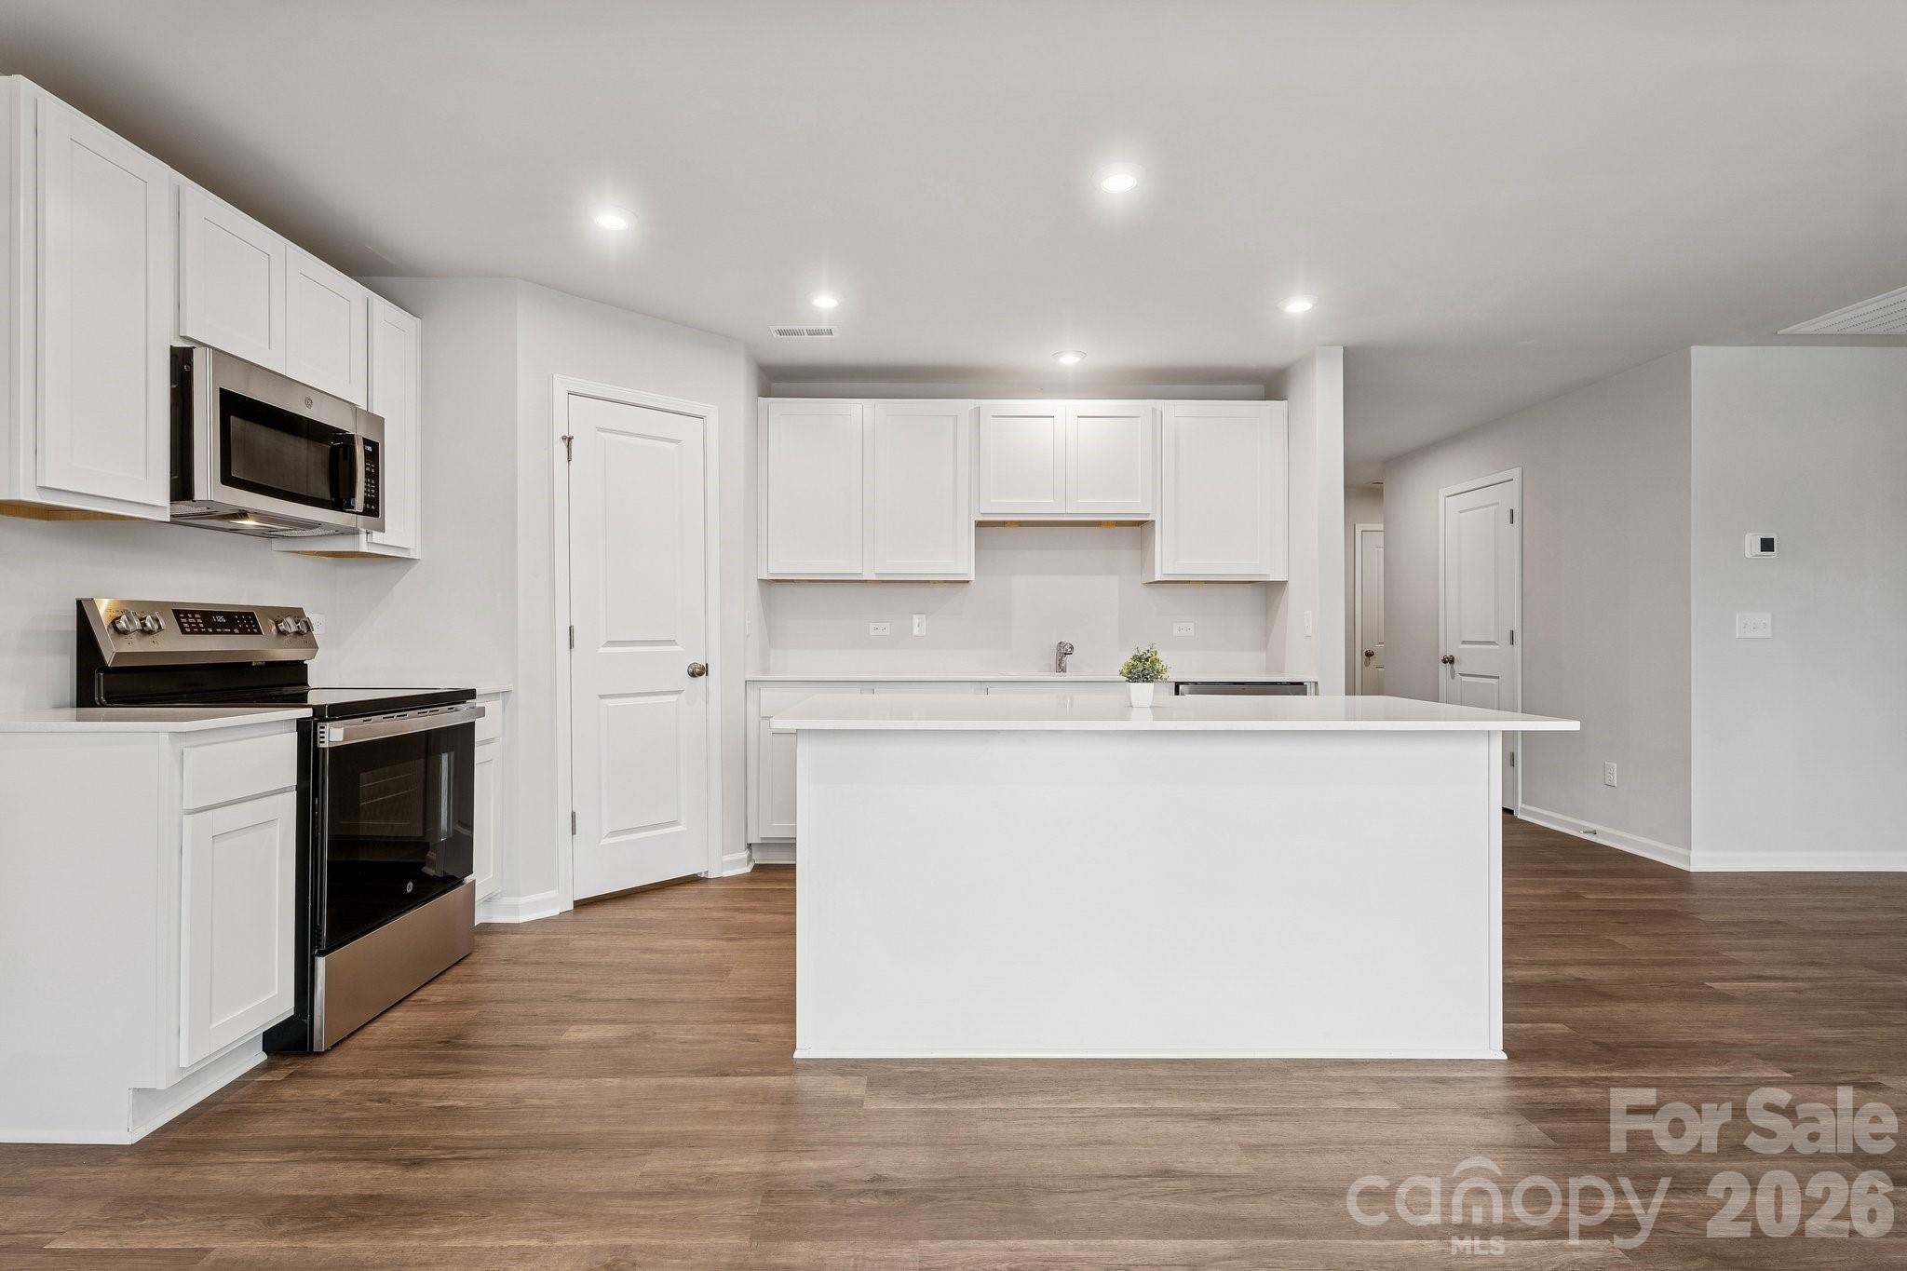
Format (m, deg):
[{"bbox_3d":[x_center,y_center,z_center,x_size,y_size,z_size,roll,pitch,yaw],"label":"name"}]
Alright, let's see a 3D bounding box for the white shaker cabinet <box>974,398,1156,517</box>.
[{"bbox_3d":[0.560,-0.881,4.399,0.906,0.606,0.324,0,0,-1],"label":"white shaker cabinet"}]

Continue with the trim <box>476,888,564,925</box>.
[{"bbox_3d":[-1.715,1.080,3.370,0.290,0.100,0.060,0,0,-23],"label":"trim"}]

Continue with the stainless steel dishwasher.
[{"bbox_3d":[1.385,0.680,4.360,0.610,0.860,0.600,0,0,0],"label":"stainless steel dishwasher"}]

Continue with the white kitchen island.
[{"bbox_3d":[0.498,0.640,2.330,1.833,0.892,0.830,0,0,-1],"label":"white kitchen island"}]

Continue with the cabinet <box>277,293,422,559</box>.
[{"bbox_3d":[-2.200,-0.758,3.085,0.345,0.930,0.335,0,0,0],"label":"cabinet"}]

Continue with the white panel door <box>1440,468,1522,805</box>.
[{"bbox_3d":[3.423,0.048,5.524,0.060,2.102,0.837,0,0,-1],"label":"white panel door"}]

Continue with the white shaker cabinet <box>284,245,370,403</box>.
[{"bbox_3d":[-2.200,-0.990,2.755,0.345,0.465,0.365,0,0,0],"label":"white shaker cabinet"}]

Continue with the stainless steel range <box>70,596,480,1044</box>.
[{"bbox_3d":[-2.020,0.515,2.650,0.690,1.210,0.735,0,0,0],"label":"stainless steel range"}]

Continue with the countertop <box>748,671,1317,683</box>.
[{"bbox_3d":[0.362,0.208,4.240,2.659,0.026,0.632,0,0,-1],"label":"countertop"}]

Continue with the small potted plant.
[{"bbox_3d":[0.557,0.115,2.470,0.138,0.187,0.135,0,0,0],"label":"small potted plant"}]

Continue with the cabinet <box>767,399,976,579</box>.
[{"bbox_3d":[-0.434,-0.732,4.386,1.080,0.906,0.324,0,0,-1],"label":"cabinet"}]

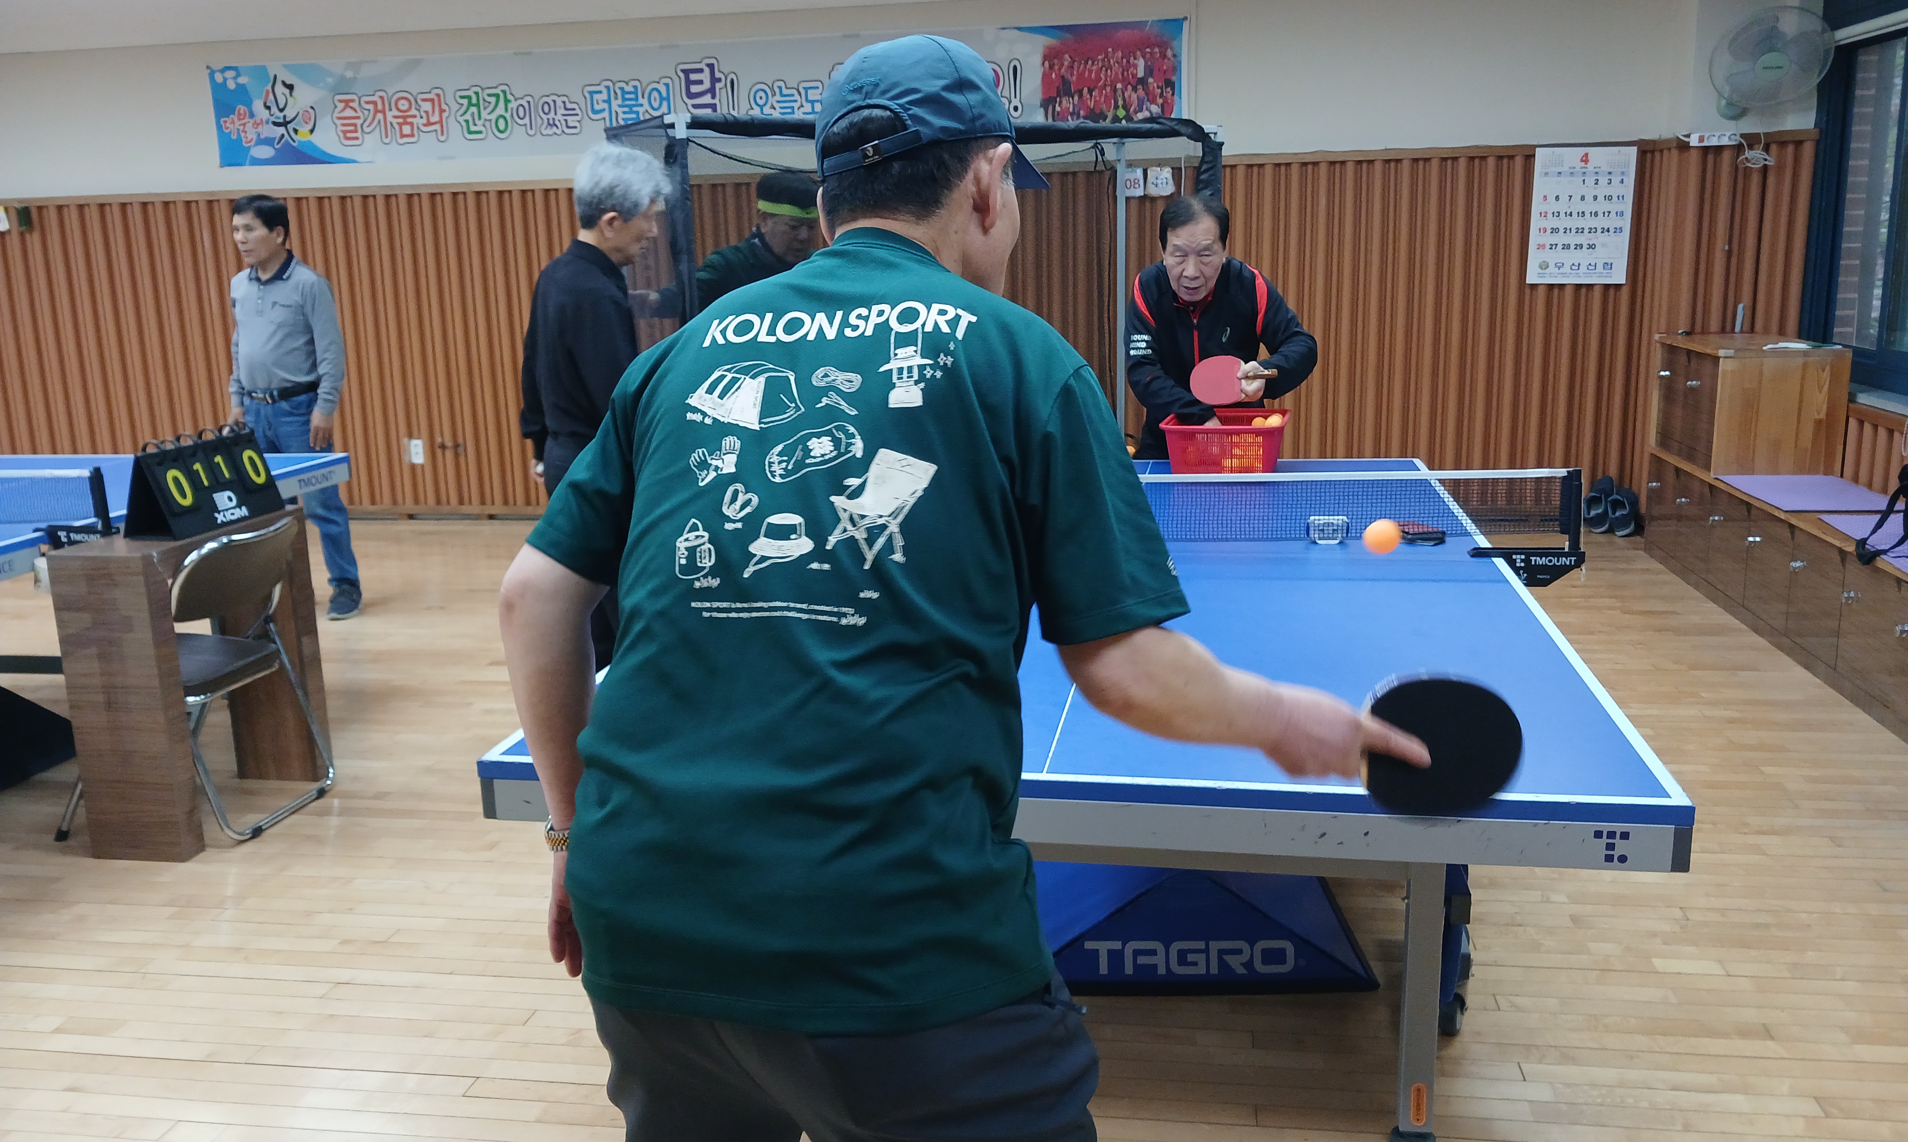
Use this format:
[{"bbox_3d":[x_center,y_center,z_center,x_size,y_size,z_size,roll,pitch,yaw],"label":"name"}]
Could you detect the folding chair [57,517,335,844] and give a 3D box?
[{"bbox_3d":[-2.002,0.261,3.902,0.490,0.755,0.470,0,13,8],"label":"folding chair"}]

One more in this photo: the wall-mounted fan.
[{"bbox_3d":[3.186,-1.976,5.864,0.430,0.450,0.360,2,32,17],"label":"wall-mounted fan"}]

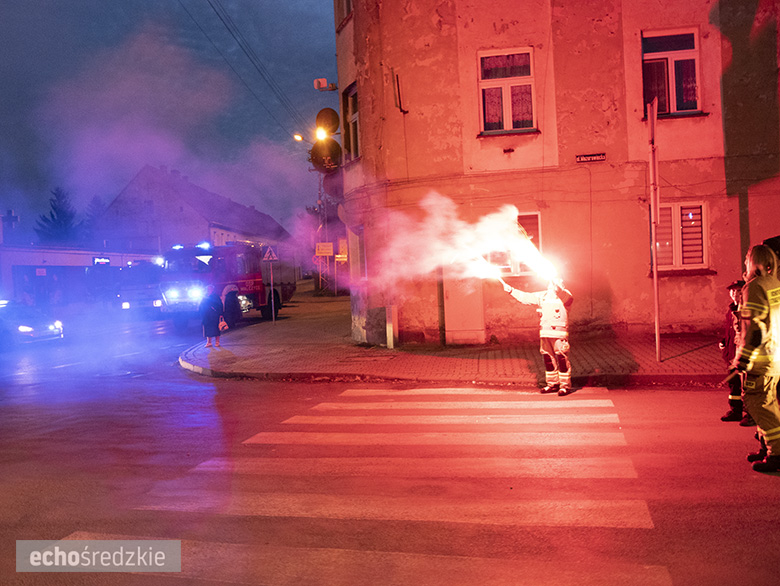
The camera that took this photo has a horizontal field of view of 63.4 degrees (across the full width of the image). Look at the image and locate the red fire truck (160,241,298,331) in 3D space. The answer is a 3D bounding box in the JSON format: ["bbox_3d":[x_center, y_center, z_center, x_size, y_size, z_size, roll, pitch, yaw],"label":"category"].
[{"bbox_3d":[-7.178,-0.347,28.683,2.500,3.200,7.600,-2,1,14],"label":"red fire truck"}]

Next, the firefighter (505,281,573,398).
[{"bbox_3d":[2.224,0.638,9.521,0.950,1.740,0.620,-2,2,25],"label":"firefighter"}]

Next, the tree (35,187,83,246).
[{"bbox_3d":[-25.082,-3.256,47.910,5.000,9.800,5.000,-2,1,0],"label":"tree"}]

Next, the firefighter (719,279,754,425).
[{"bbox_3d":[4.201,0.648,7.522,0.460,1.660,0.480,-3,2,-28],"label":"firefighter"}]

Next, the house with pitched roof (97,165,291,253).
[{"bbox_3d":[-19.179,-5.722,71.212,9.800,11.542,40.000,-3,2,1],"label":"house with pitched roof"}]

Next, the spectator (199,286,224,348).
[{"bbox_3d":[-4.869,0.673,17.217,0.620,1.630,0.430,-2,1,9],"label":"spectator"}]

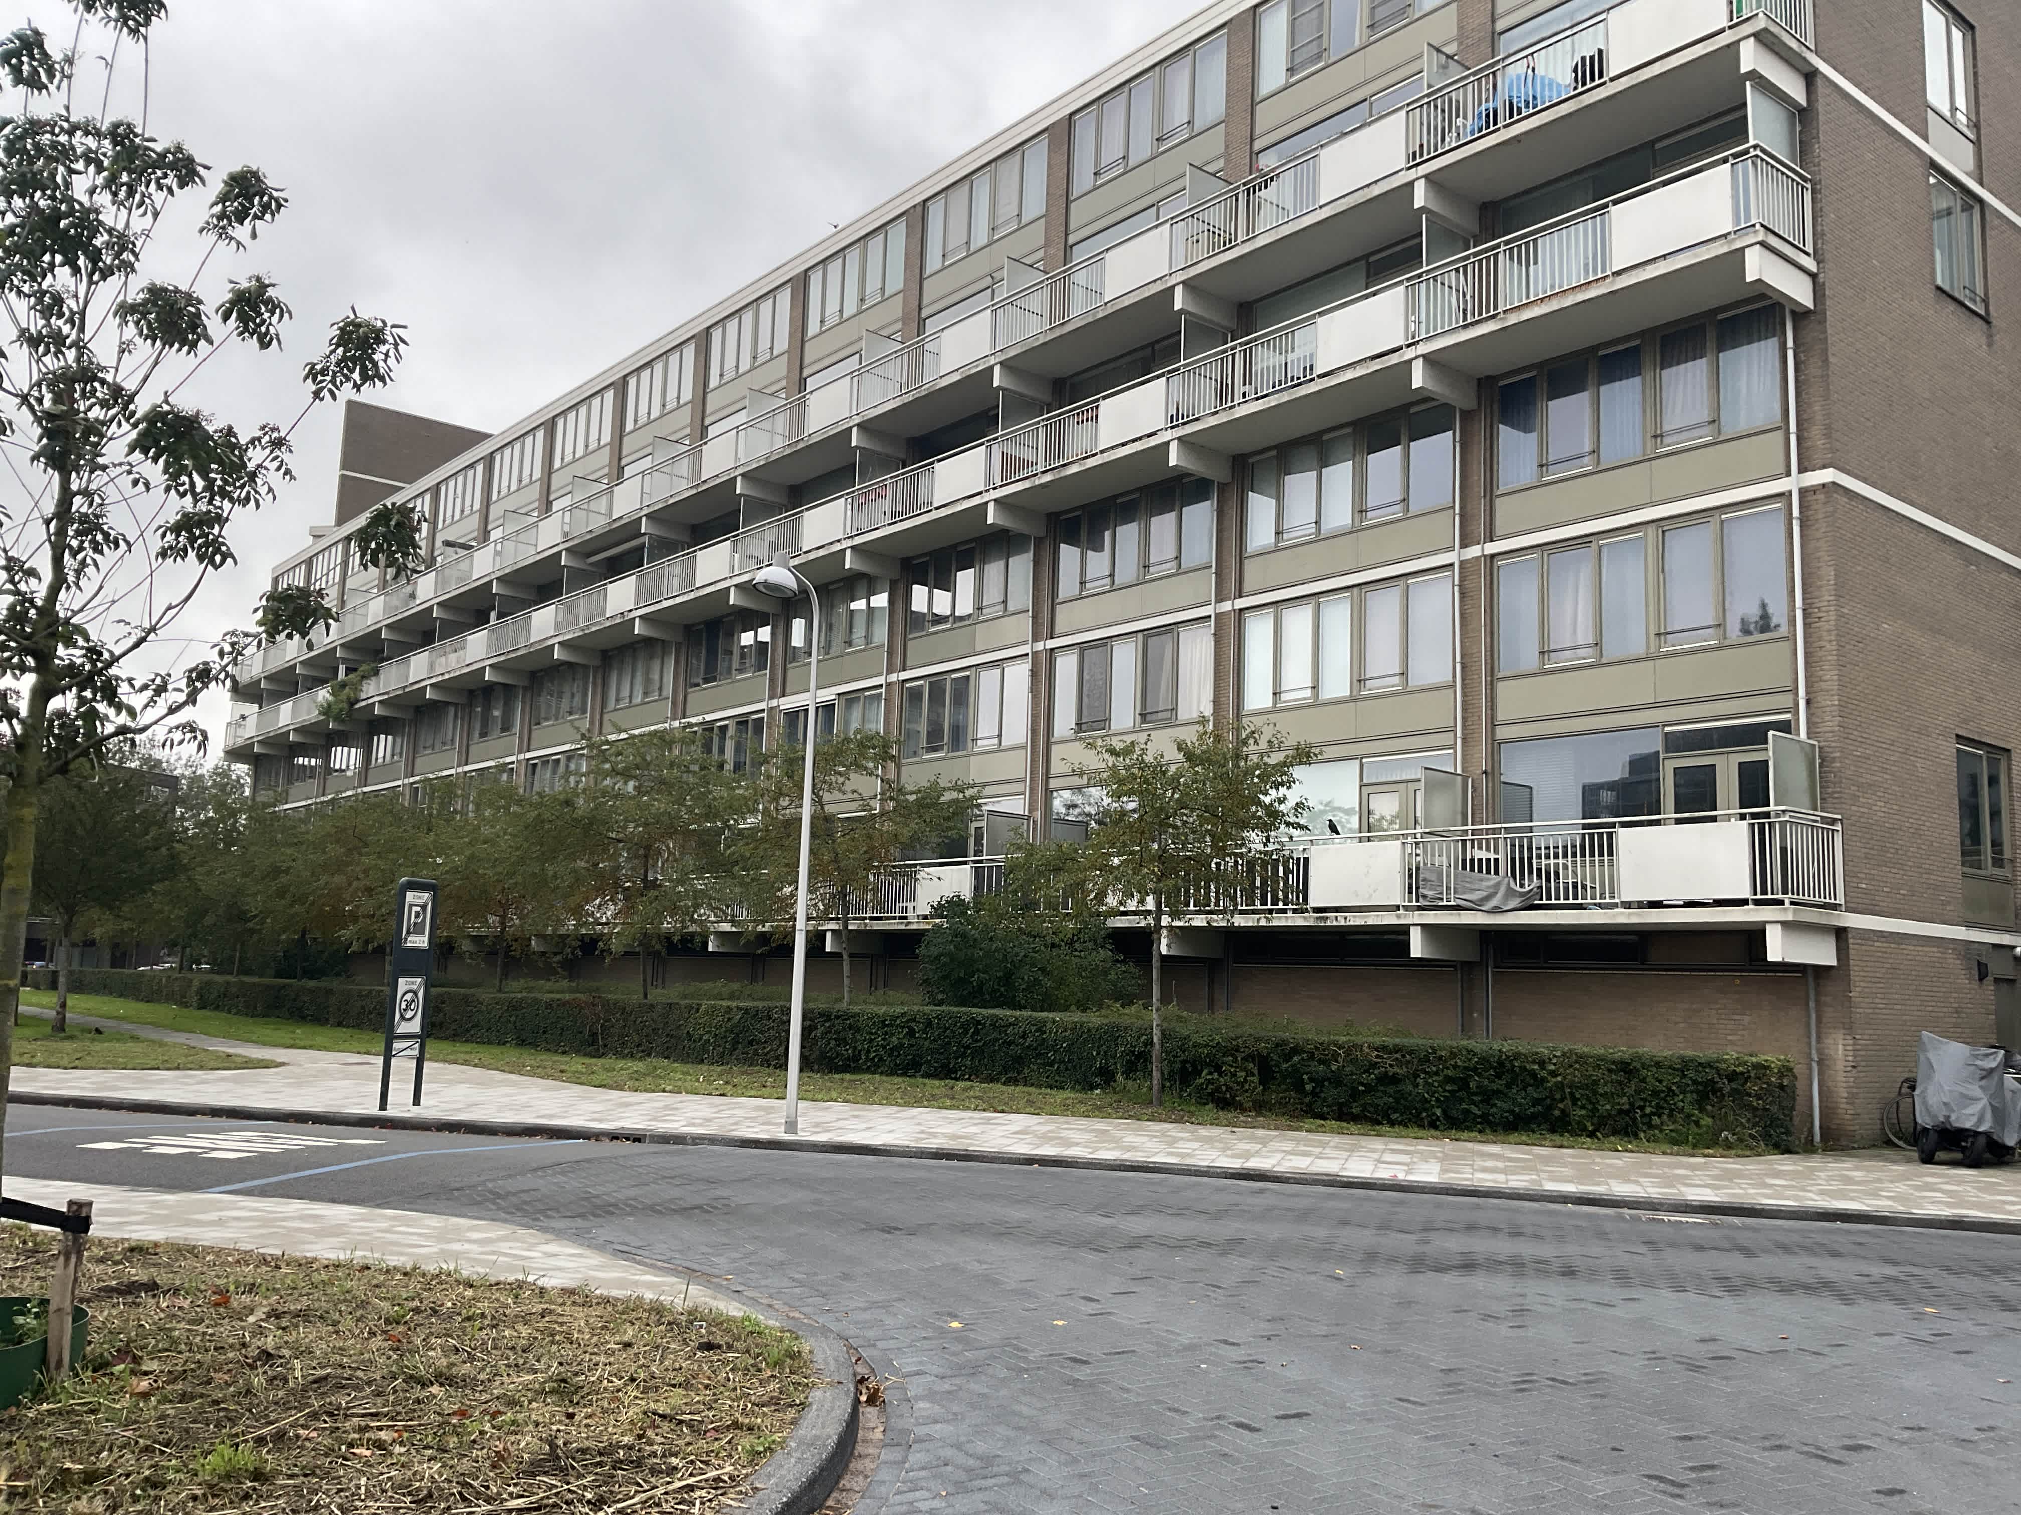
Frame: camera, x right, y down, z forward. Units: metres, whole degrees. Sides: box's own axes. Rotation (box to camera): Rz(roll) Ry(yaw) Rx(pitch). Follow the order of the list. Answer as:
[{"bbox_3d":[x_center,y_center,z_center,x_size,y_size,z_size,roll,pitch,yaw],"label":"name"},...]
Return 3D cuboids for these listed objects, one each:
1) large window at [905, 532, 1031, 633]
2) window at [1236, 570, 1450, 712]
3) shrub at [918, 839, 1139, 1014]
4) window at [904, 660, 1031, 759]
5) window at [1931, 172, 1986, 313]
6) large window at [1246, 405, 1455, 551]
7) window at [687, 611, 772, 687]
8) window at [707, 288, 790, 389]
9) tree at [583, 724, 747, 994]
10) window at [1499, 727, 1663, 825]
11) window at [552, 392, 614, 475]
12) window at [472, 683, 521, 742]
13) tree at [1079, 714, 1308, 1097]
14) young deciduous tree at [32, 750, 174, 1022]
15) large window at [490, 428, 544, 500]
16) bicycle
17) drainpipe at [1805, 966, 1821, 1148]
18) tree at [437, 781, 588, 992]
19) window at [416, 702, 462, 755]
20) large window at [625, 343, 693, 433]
[{"bbox_3d":[-0.888,-3.621,35.073,0.150,1.670,4.150,8,-10,-38],"label":"large window"},{"bbox_3d":[5.322,-1.770,27.053,0.150,1.700,4.260,9,-10,-38],"label":"window"},{"bbox_3d":[0.305,3.521,29.221,3.700,4.000,3.200,2,-8,1],"label":"shrub"},{"bbox_3d":[-0.969,-0.945,34.686,0.150,1.700,4.170,8,-10,-38],"label":"window"},{"bbox_3d":[13.611,-7.341,24.344,1.752,1.699,0.150,8,-10,-38],"label":"window"},{"bbox_3d":[5.407,-4.505,27.379,0.150,1.670,4.270,8,-10,-38],"label":"large window"},{"bbox_3d":[-7.119,-2.745,42.689,0.150,1.670,4.090,8,-10,-38],"label":"window"},{"bbox_3d":[-7.034,-11.169,45.252,0.150,1.760,4.300,8,-10,-38],"label":"window"},{"bbox_3d":[-7.393,2.745,36.117,3.800,6.700,3.800,9,-10,-38],"label":"tree"},{"bbox_3d":[7.987,0.526,23.850,0.150,1.689,2.606,8,-10,-38],"label":"window"},{"bbox_3d":[-13.202,-10.078,52.324,0.150,1.710,4.260,9,-10,-38],"label":"window"},{"bbox_3d":[-16.457,-1.434,54.103,0.150,1.670,3.800,8,-10,-38],"label":"window"},{"bbox_3d":[2.561,2.167,23.470,3.150,5.250,3.150,1,-8,6],"label":"tree"},{"bbox_3d":[-18.384,2.640,33.900,3.100,5.500,3.100,9,-10,-38],"label":"young deciduous tree"},{"bbox_3d":[-16.704,-9.852,57.345,0.150,1.760,4.300,8,-10,-38],"label":"large window"},{"bbox_3d":[11.096,4.045,19.690,1.780,1.060,0.550,-1,-9,20],"label":"bicycle"},{"bbox_3d":[9.665,3.570,20.319,0.090,2.179,0.090,8,-10,-38],"label":"drainpipe"},{"bbox_3d":[-12.103,3.735,41.408,3.900,6.171,3.900,8,-10,-38],"label":"tree"},{"bbox_3d":[-20.255,-1.086,60.208,0.150,1.760,4.300,8,-10,-38],"label":"window"},{"bbox_3d":[-10.037,-10.512,48.374,0.150,1.710,4.260,9,-10,-38],"label":"large window"}]

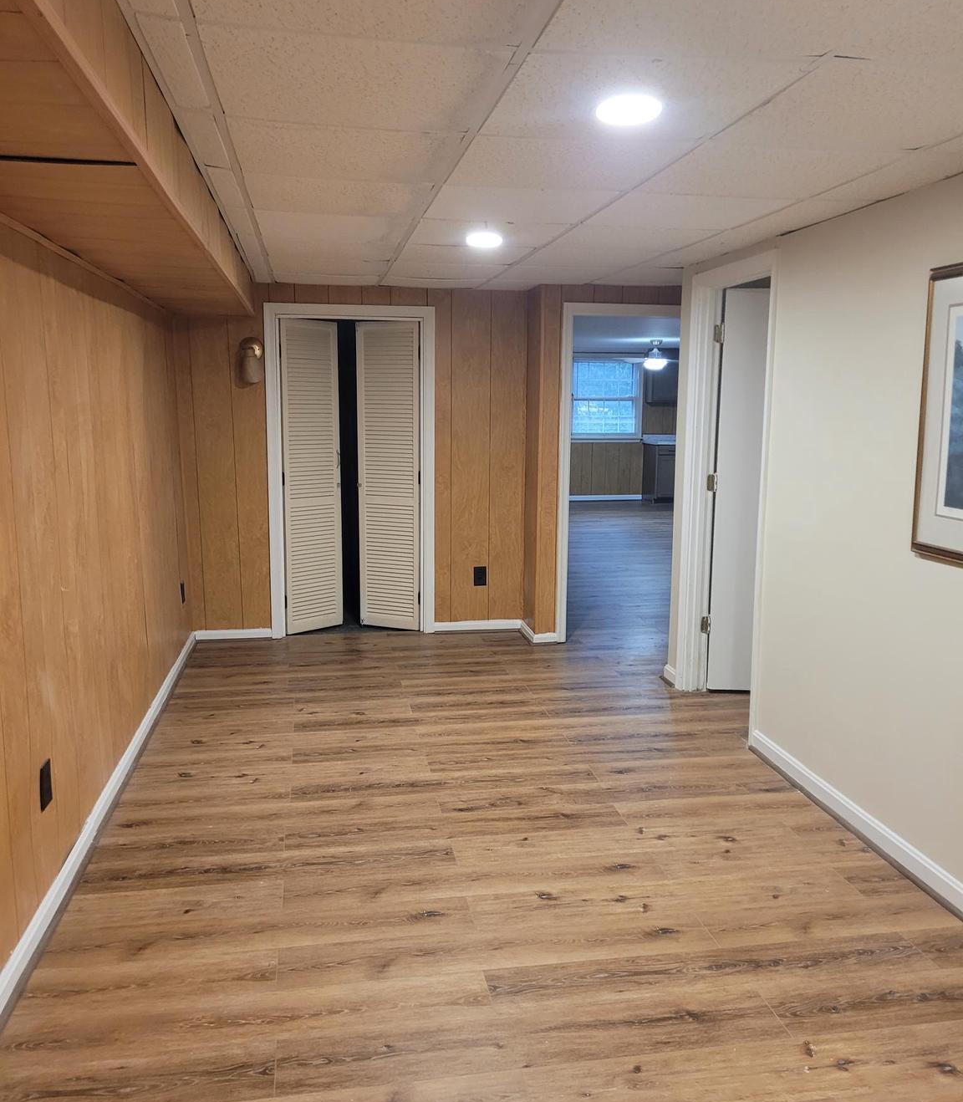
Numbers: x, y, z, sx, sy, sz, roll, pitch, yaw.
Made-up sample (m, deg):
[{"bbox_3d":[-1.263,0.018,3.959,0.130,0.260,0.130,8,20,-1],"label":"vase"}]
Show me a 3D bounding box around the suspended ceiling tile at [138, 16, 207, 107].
[{"bbox_3d":[-0.622,-0.994,1.977,0.100,0.020,0.600,-1,9,-10],"label":"suspended ceiling tile"}]

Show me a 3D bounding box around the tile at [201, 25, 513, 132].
[{"bbox_3d":[-0.272,-1.006,2.058,0.596,0.020,0.596,-1,9,-10],"label":"tile"}]

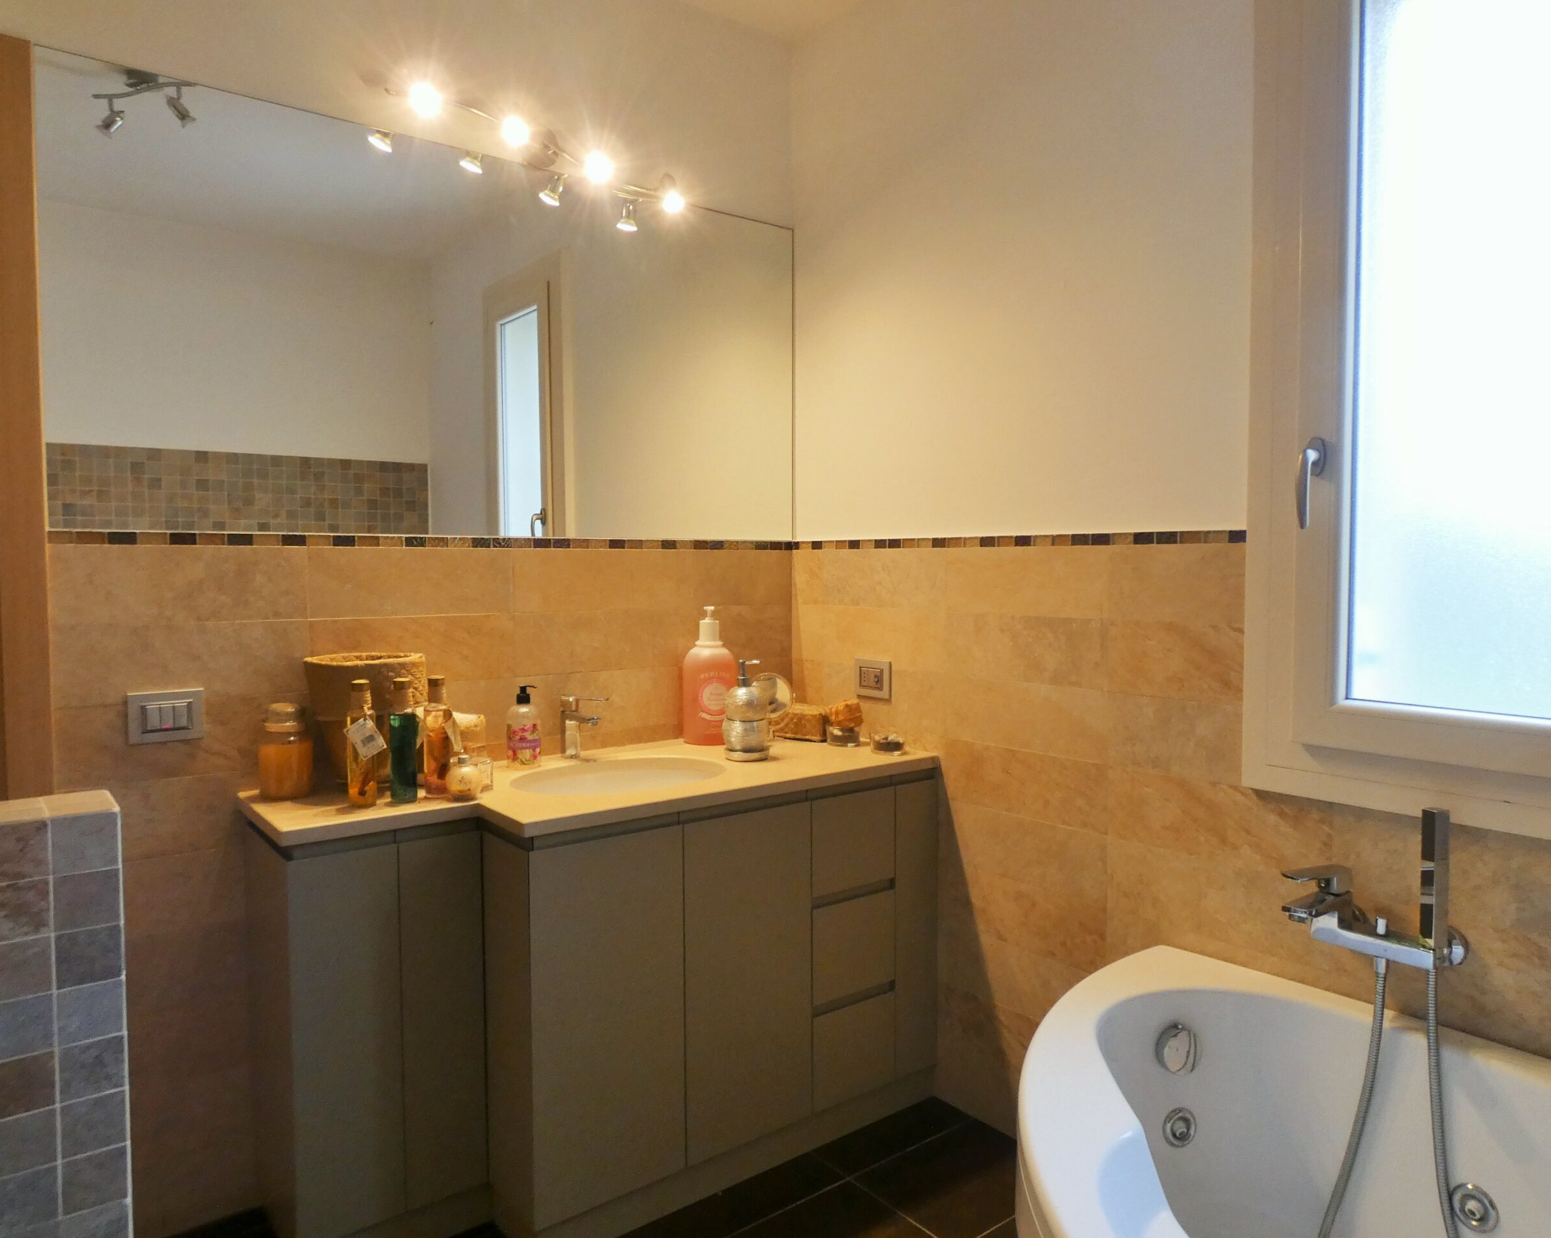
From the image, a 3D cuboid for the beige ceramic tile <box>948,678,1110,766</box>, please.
[{"bbox_3d":[0.572,0.225,2.211,0.010,0.156,0.440,-3,4,-41],"label":"beige ceramic tile"}]

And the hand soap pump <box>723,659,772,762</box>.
[{"bbox_3d":[-0.069,0.216,2.297,0.110,0.238,0.108,0,3,6],"label":"hand soap pump"}]

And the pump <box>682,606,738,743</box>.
[{"bbox_3d":[-0.173,0.145,2.480,0.143,0.360,0.120,-1,3,-17],"label":"pump"}]

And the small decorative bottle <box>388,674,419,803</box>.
[{"bbox_3d":[-0.747,0.243,1.911,0.054,0.244,0.054,-2,4,-35],"label":"small decorative bottle"}]

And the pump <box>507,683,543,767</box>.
[{"bbox_3d":[-0.588,0.246,2.229,0.074,0.188,0.066,1,3,14],"label":"pump"}]

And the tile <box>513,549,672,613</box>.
[{"bbox_3d":[-0.442,-0.096,2.368,0.430,0.150,0.010,-2,4,-34],"label":"tile"}]

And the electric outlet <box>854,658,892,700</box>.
[{"bbox_3d":[0.262,0.160,2.539,0.015,0.102,0.132,-3,4,-41],"label":"electric outlet"}]

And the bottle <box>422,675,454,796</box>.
[{"bbox_3d":[-0.682,0.236,1.919,0.060,0.243,0.060,-1,3,-20],"label":"bottle"}]

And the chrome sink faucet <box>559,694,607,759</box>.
[{"bbox_3d":[-0.461,0.263,2.262,0.048,0.150,0.165,-2,4,-34],"label":"chrome sink faucet"}]

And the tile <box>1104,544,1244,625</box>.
[{"bbox_3d":[0.807,-0.072,1.929,0.010,0.156,0.287,-3,4,-41],"label":"tile"}]

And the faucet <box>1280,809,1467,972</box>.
[{"bbox_3d":[1.005,0.436,1.598,0.170,0.265,0.235,-3,4,-41],"label":"faucet"}]

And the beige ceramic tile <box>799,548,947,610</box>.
[{"bbox_3d":[0.234,-0.104,2.494,0.010,0.150,0.510,-3,4,-41],"label":"beige ceramic tile"}]

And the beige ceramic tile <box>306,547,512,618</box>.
[{"bbox_3d":[-0.819,-0.083,2.168,0.449,0.156,0.010,-2,4,-35],"label":"beige ceramic tile"}]

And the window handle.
[{"bbox_3d":[0.907,-0.232,1.621,0.060,0.158,0.034,-3,4,-41],"label":"window handle"}]

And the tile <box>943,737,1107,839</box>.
[{"bbox_3d":[0.572,0.380,2.221,0.010,0.156,0.444,-3,4,-41],"label":"tile"}]

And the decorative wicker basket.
[{"bbox_3d":[-0.849,0.218,1.971,0.225,0.273,0.200,-2,4,-34],"label":"decorative wicker basket"}]

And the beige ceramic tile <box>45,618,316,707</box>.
[{"bbox_3d":[-1.157,0.085,1.887,0.430,0.150,0.010,-2,4,-34],"label":"beige ceramic tile"}]

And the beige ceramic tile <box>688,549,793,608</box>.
[{"bbox_3d":[-0.102,-0.111,2.670,0.370,0.156,0.010,-2,4,-35],"label":"beige ceramic tile"}]

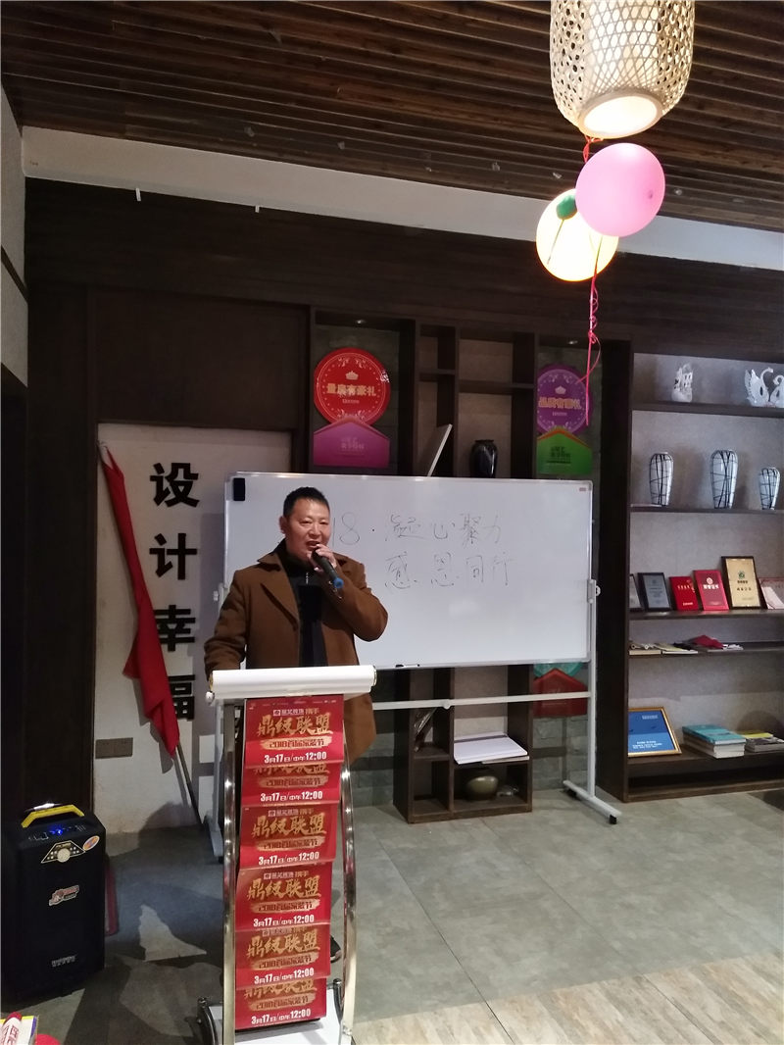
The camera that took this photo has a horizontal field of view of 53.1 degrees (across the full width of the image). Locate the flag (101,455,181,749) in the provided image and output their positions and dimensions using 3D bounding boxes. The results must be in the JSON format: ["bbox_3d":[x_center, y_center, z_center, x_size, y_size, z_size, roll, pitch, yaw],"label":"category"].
[{"bbox_3d":[-1.291,0.413,3.878,0.215,1.579,0.140,-13,2,-16],"label":"flag"}]

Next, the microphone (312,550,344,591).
[{"bbox_3d":[-0.222,0.154,2.645,0.050,0.050,0.225,-17,37,-23],"label":"microphone"}]

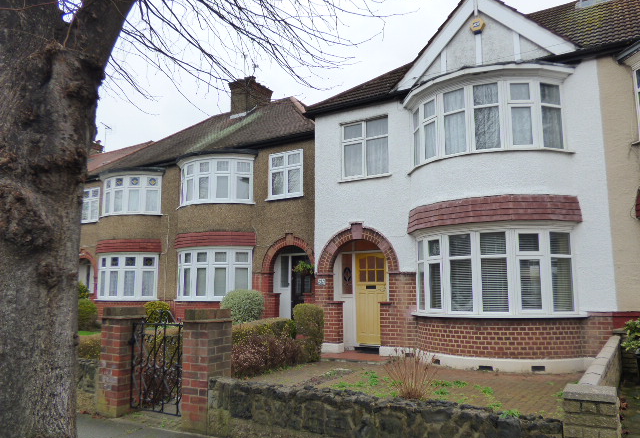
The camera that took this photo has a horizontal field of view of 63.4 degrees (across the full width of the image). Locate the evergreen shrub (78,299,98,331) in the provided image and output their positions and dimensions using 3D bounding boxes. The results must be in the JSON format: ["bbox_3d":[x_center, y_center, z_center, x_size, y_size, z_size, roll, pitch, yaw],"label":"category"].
[{"bbox_3d":[-6.930,2.786,15.105,0.987,0.957,0.987,-5,-9,32],"label":"evergreen shrub"}]

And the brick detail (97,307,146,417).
[{"bbox_3d":[-2.244,1.573,5.826,0.363,1.168,0.352,-5,-9,32],"label":"brick detail"}]

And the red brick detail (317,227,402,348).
[{"bbox_3d":[0.808,1.371,10.838,1.994,2.457,0.282,-5,-9,32],"label":"red brick detail"}]

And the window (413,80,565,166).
[{"bbox_3d":[2.824,-1.699,9.335,2.850,1.289,0.876,-5,-9,32],"label":"window"}]

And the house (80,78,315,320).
[{"bbox_3d":[-2.806,-0.884,19.332,11.379,9.315,8.459,-5,-9,32],"label":"house"}]

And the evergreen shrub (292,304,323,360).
[{"bbox_3d":[-0.237,2.330,10.674,0.624,1.168,0.624,-5,-9,32],"label":"evergreen shrub"}]

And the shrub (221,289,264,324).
[{"bbox_3d":[-1.884,2.237,12.588,1.077,1.088,1.077,-1,-7,0],"label":"shrub"}]

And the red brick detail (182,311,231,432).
[{"bbox_3d":[-1.128,1.461,5.150,0.363,1.133,0.352,-5,-9,32],"label":"red brick detail"}]

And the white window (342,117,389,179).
[{"bbox_3d":[0.979,-1.481,11.024,1.098,1.249,0.121,-5,-9,32],"label":"white window"}]

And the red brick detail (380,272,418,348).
[{"bbox_3d":[1.609,1.799,10.294,0.836,1.450,0.282,-5,-9,32],"label":"red brick detail"}]

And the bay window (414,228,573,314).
[{"bbox_3d":[2.857,0.948,8.999,2.850,1.470,0.856,-5,-9,32],"label":"bay window"}]

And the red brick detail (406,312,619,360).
[{"bbox_3d":[3.070,1.994,8.748,3.313,0.634,0.896,-5,-9,32],"label":"red brick detail"}]

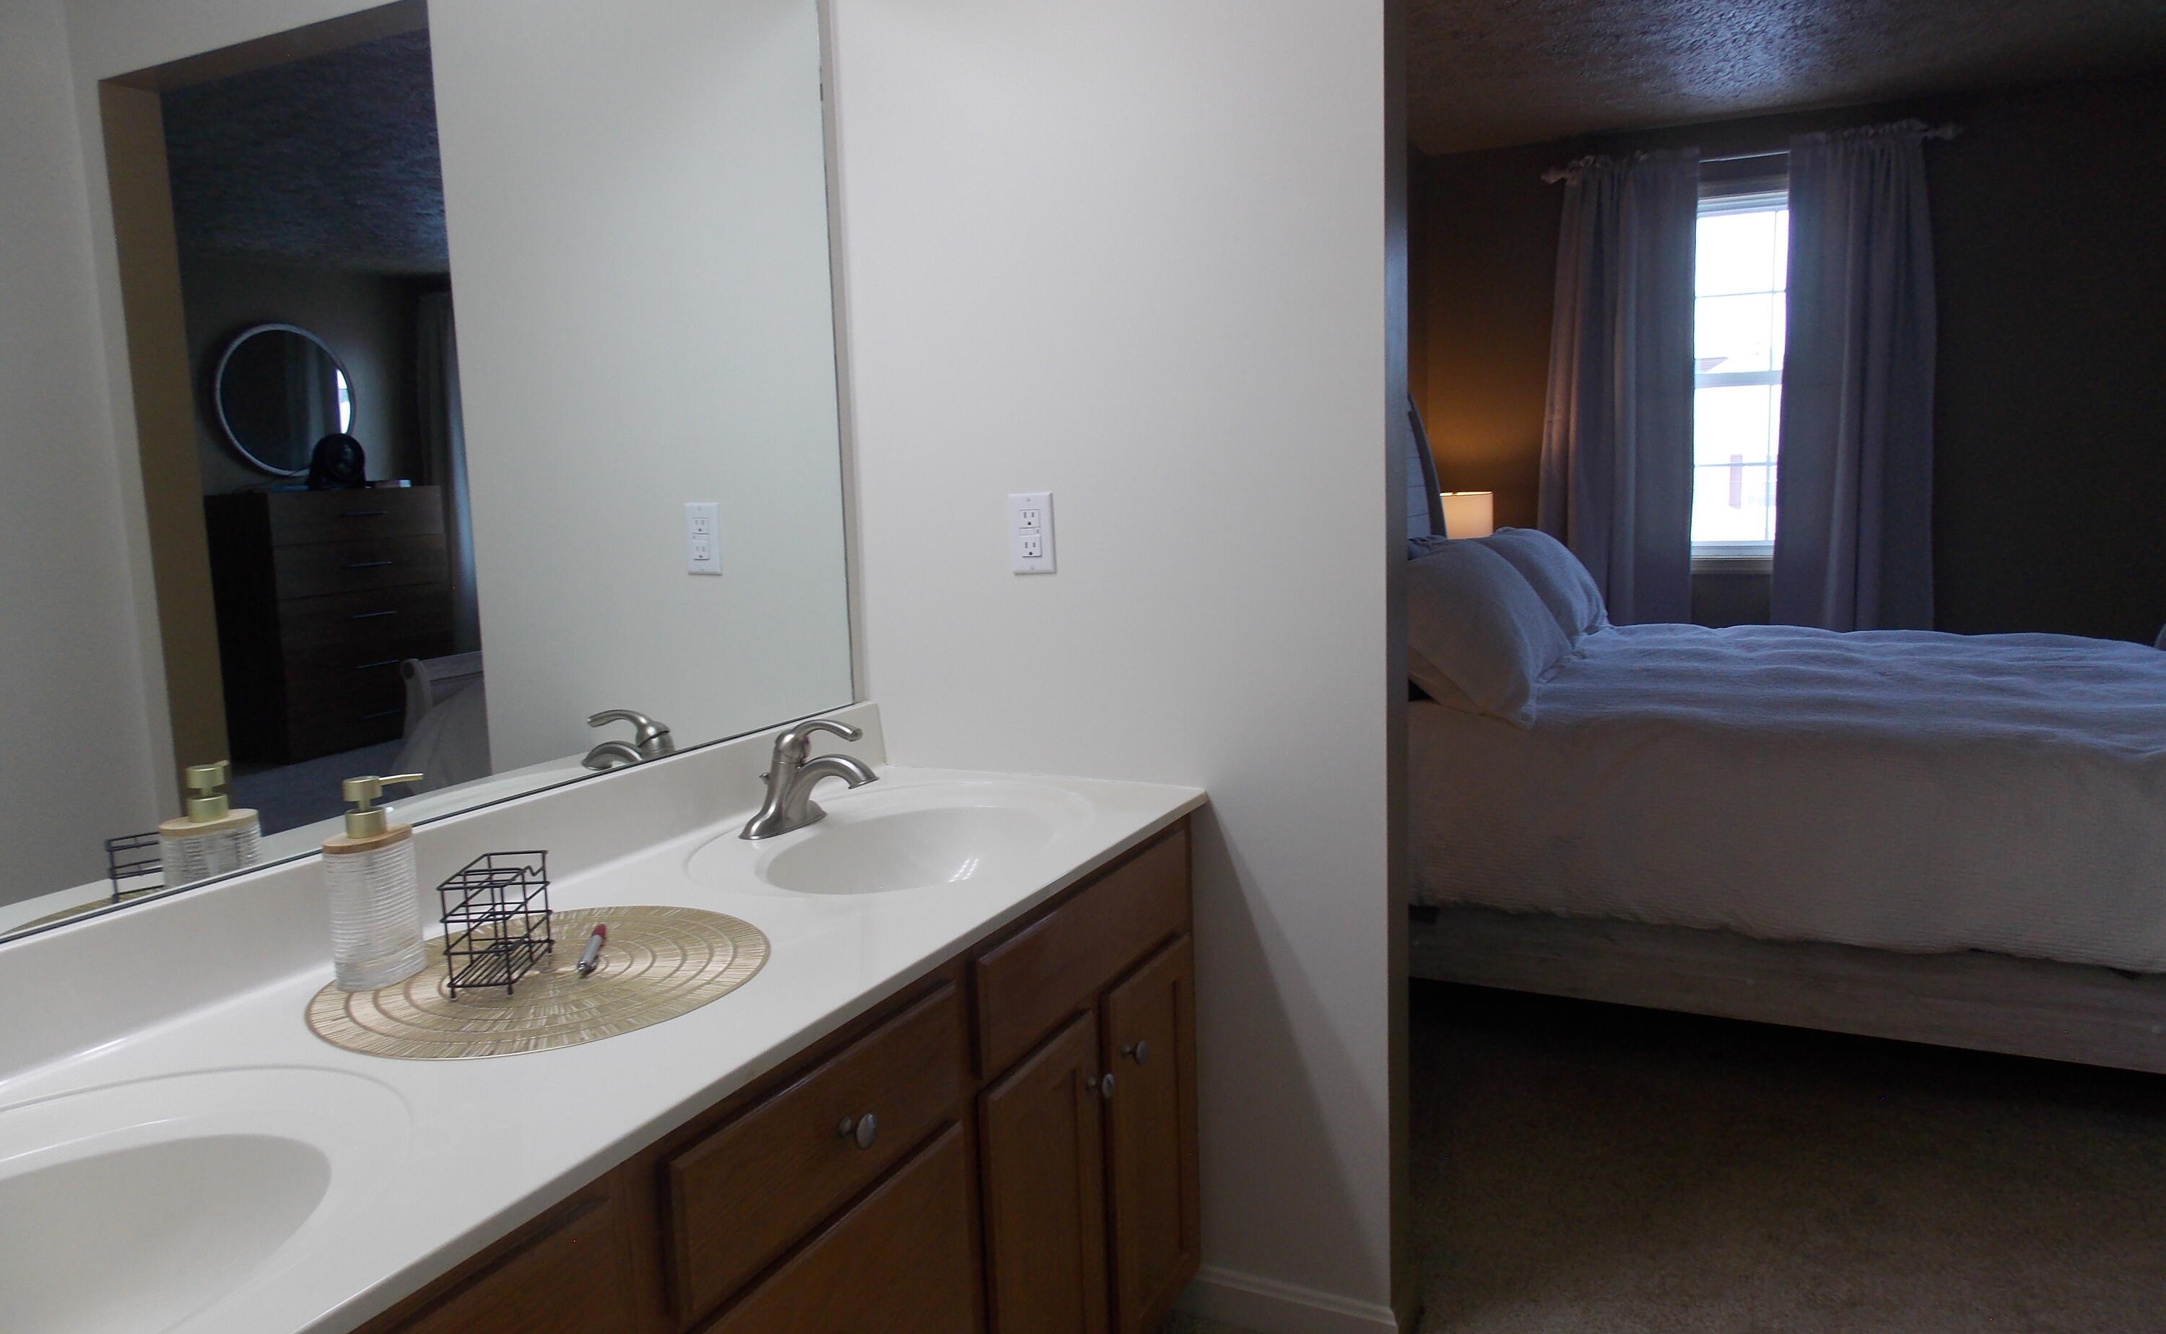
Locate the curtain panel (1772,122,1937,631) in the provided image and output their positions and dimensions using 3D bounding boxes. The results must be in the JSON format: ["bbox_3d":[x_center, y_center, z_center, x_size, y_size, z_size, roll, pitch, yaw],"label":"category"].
[{"bbox_3d":[2.784,-0.765,5.187,0.505,2.302,0.120,2,9,25],"label":"curtain panel"}]

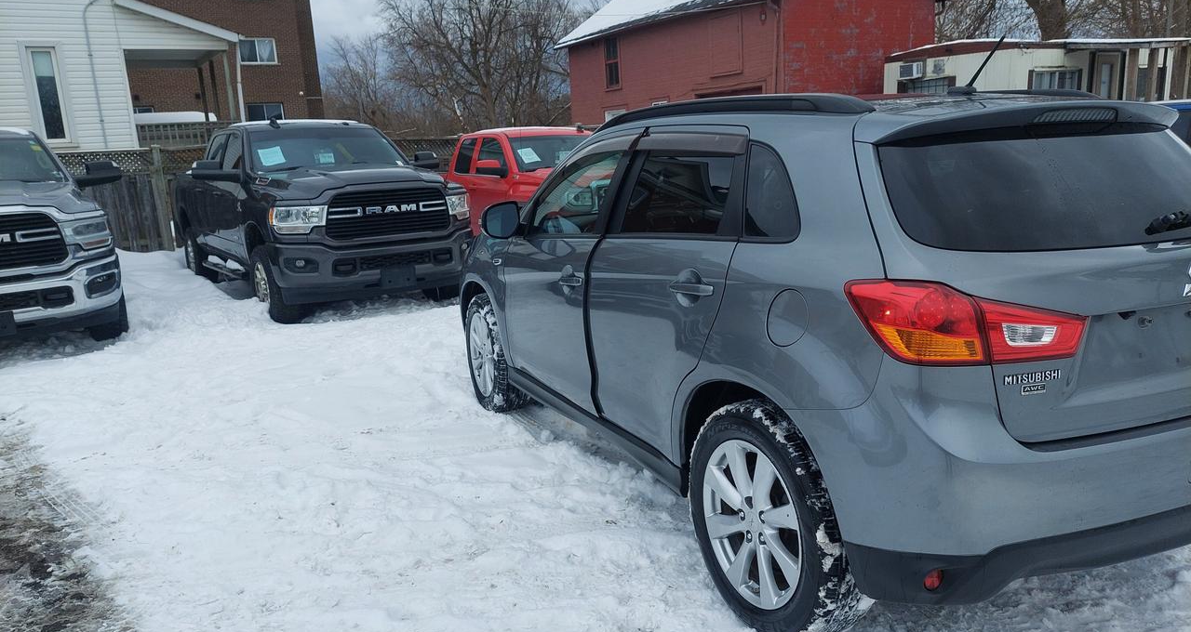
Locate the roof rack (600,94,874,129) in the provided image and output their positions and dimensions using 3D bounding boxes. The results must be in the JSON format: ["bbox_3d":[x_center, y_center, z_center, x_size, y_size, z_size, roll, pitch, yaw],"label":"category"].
[{"bbox_3d":[0.375,-0.719,2.970,0.070,0.120,1.760,-6,10,-24],"label":"roof rack"}]

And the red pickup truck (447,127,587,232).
[{"bbox_3d":[-0.946,-1.713,11.884,2.070,1.910,5.850,-10,13,-30],"label":"red pickup truck"}]

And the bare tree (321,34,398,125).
[{"bbox_3d":[-11.438,-10.174,41.750,4.460,7.670,4.270,-6,12,-14],"label":"bare tree"}]

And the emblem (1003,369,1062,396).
[{"bbox_3d":[0.984,0.152,1.852,0.183,0.055,0.012,-6,10,-24],"label":"emblem"}]

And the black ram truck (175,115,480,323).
[{"bbox_3d":[-3.615,-1.283,9.981,2.150,1.990,6.000,-10,14,-33],"label":"black ram truck"}]

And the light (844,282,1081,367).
[{"bbox_3d":[0.867,0.004,1.931,0.470,0.180,0.310,-6,10,-24],"label":"light"}]

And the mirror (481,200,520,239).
[{"bbox_3d":[-0.462,-0.466,4.019,0.210,0.185,0.140,-6,10,-24],"label":"mirror"}]

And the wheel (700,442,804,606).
[{"bbox_3d":[0.523,0.596,2.443,0.180,0.485,0.485,-6,10,-24],"label":"wheel"}]

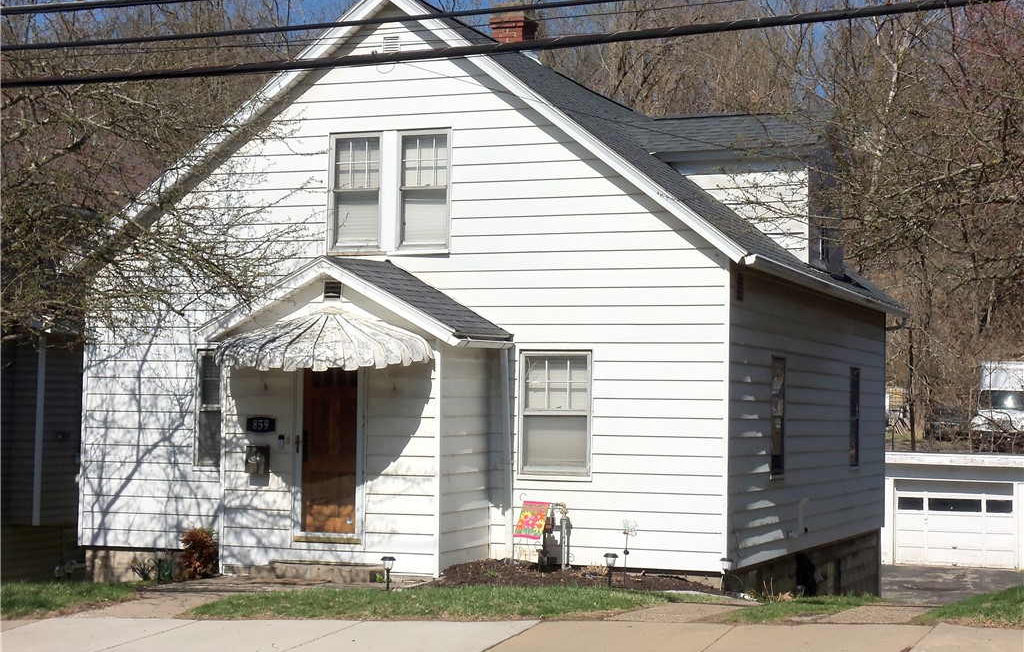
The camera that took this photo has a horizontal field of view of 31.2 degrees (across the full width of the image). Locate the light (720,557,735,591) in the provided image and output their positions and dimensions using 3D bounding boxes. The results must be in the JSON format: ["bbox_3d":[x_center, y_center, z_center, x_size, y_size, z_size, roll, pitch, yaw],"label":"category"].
[{"bbox_3d":[2.249,2.607,19.200,0.146,0.370,0.146,0,-3,22],"label":"light"}]

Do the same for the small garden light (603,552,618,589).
[{"bbox_3d":[0.986,2.451,18.350,0.146,0.360,0.146,1,-3,0],"label":"small garden light"}]

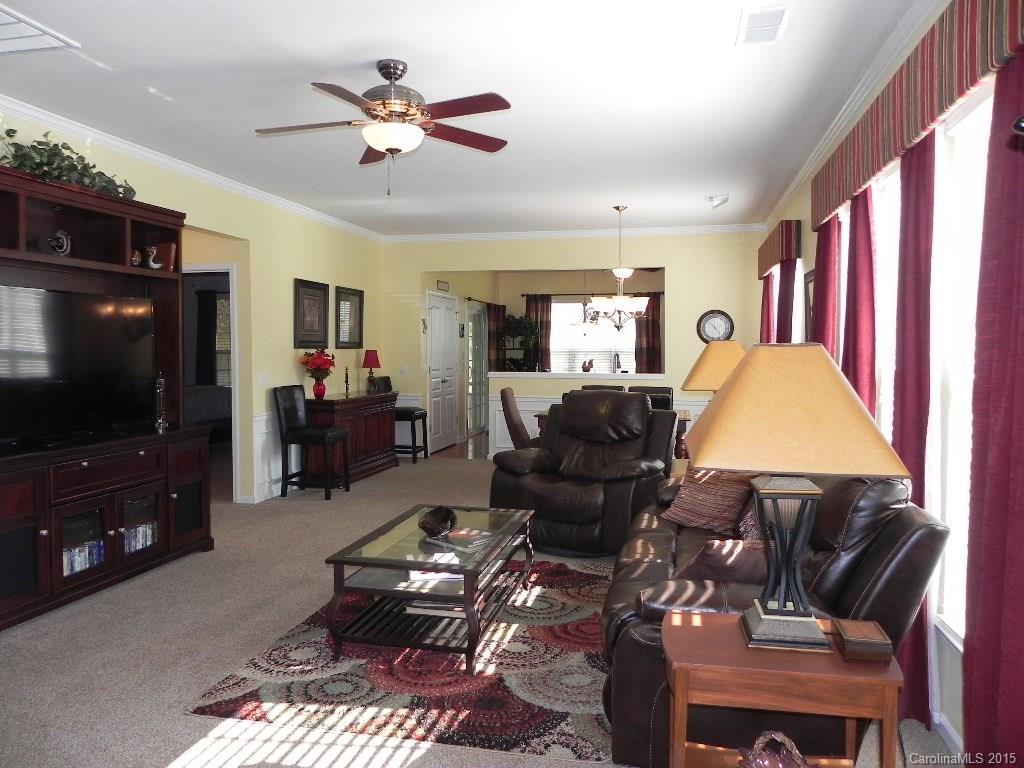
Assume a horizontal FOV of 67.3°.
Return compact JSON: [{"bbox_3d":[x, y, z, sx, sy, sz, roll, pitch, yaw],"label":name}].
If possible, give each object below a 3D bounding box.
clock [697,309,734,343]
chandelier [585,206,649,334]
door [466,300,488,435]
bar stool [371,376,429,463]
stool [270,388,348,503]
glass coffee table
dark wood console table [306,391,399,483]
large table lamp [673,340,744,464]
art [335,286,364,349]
[{"bbox_3d":[2.338,-0.640,8.813,0.420,0.420,0.050,1,3,12],"label":"clock"},{"bbox_3d":[1.041,-1.111,7.429,0.580,1.205,0.580,1,3,12],"label":"chandelier"},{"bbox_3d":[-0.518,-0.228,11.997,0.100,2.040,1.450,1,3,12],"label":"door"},{"bbox_3d":[-1.362,0.423,9.303,0.580,1.000,0.460,1,3,12],"label":"bar stool"},{"bbox_3d":[-1.839,0.529,7.148,0.580,1.000,0.460,1,3,12],"label":"stool"},{"bbox_3d":[-0.341,0.981,3.897,0.690,0.460,1.220,1,3,12],"label":"glass coffee table"},{"bbox_3d":[-1.687,0.555,8.202,0.440,0.860,1.600,1,3,12],"label":"dark wood console table"},{"bbox_3d":[1.409,0.168,5.162,0.530,0.820,0.530,1,3,12],"label":"large table lamp"},{"bbox_3d":[-1.802,-0.733,8.647,0.040,0.667,0.740,1,3,12],"label":"art"}]

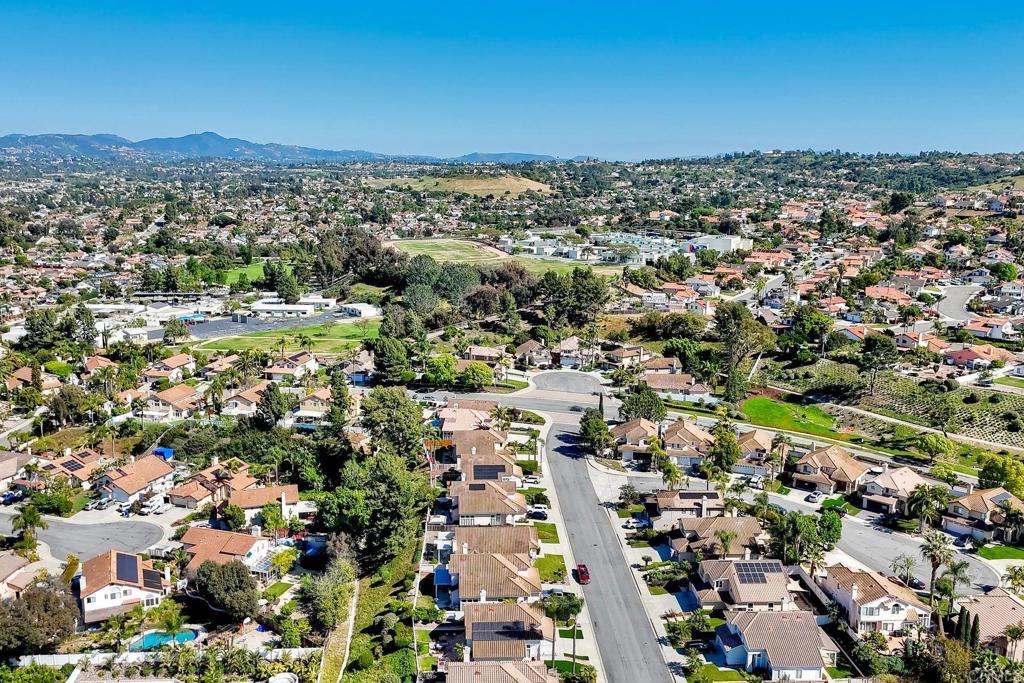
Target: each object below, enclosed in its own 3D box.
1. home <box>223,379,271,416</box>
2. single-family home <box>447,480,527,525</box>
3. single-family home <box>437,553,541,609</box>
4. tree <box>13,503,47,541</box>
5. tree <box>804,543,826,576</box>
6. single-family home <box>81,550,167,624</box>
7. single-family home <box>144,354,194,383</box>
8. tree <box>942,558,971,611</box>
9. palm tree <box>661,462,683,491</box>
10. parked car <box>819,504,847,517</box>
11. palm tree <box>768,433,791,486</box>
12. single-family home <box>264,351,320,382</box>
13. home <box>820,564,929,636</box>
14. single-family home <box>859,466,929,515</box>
[{"bbox_3d":[-78.200,17.530,224.060,11.500,7.800,15.500,2,14,10],"label":"home"},{"bbox_3d":[-4.800,33.160,150.040,16.000,8.200,12.700,-1,14,-2],"label":"single-family home"},{"bbox_3d":[-2.800,39.940,122.770,16.000,8.200,12.500,-1,14,-2],"label":"single-family home"},{"bbox_3d":[-108.920,41.050,168.030,7.100,9.200,7.100,0,14,0],"label":"tree"},{"bbox_3d":[58.760,42.330,143.010,4.400,7.400,4.400,0,14,0],"label":"tree"},{"bbox_3d":[-69.880,42.910,134.030,13.600,7.400,15.800,-7,16,-27],"label":"single-family home"},{"bbox_3d":[-135.660,10.280,292.940,12.800,7.400,16.600,3,14,14],"label":"single-family home"},{"bbox_3d":[72.410,39.980,121.360,4.600,9.800,4.600,0,14,0],"label":"tree"},{"bbox_3d":[40.290,34.430,185.700,5.400,9.200,5.400,0,14,0],"label":"palm tree"},{"bbox_3d":[67.520,35.700,155.570,1.900,1.600,4.900,-13,19,-41],"label":"parked car"},{"bbox_3d":[62.030,26.840,170.870,5.100,11.400,5.100,0,14,0],"label":"palm tree"},{"bbox_3d":[-88.670,9.590,295.730,12.800,7.400,16.600,4,15,16],"label":"single-family home"},{"bbox_3d":[64.610,44.440,133.250,12.800,7.400,16.200,-1,14,-5],"label":"home"},{"bbox_3d":[93.900,35.900,179.820,12.600,7.500,16.500,10,17,34],"label":"single-family home"}]

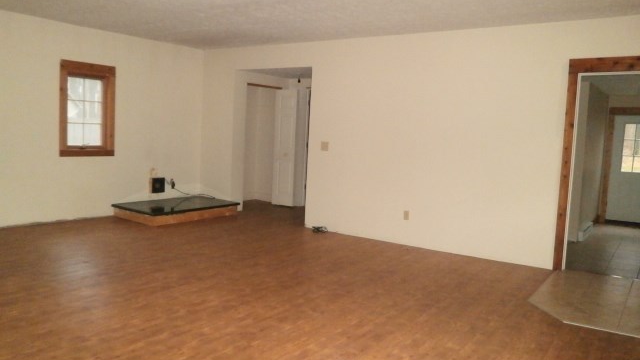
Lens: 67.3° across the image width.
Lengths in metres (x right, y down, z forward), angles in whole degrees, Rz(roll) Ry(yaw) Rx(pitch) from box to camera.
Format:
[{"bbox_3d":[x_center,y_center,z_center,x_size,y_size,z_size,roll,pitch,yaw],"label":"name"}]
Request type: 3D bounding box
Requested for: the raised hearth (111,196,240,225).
[{"bbox_3d":[-2.087,0.440,7.087,1.010,0.165,1.540,6,6,33],"label":"raised hearth"}]

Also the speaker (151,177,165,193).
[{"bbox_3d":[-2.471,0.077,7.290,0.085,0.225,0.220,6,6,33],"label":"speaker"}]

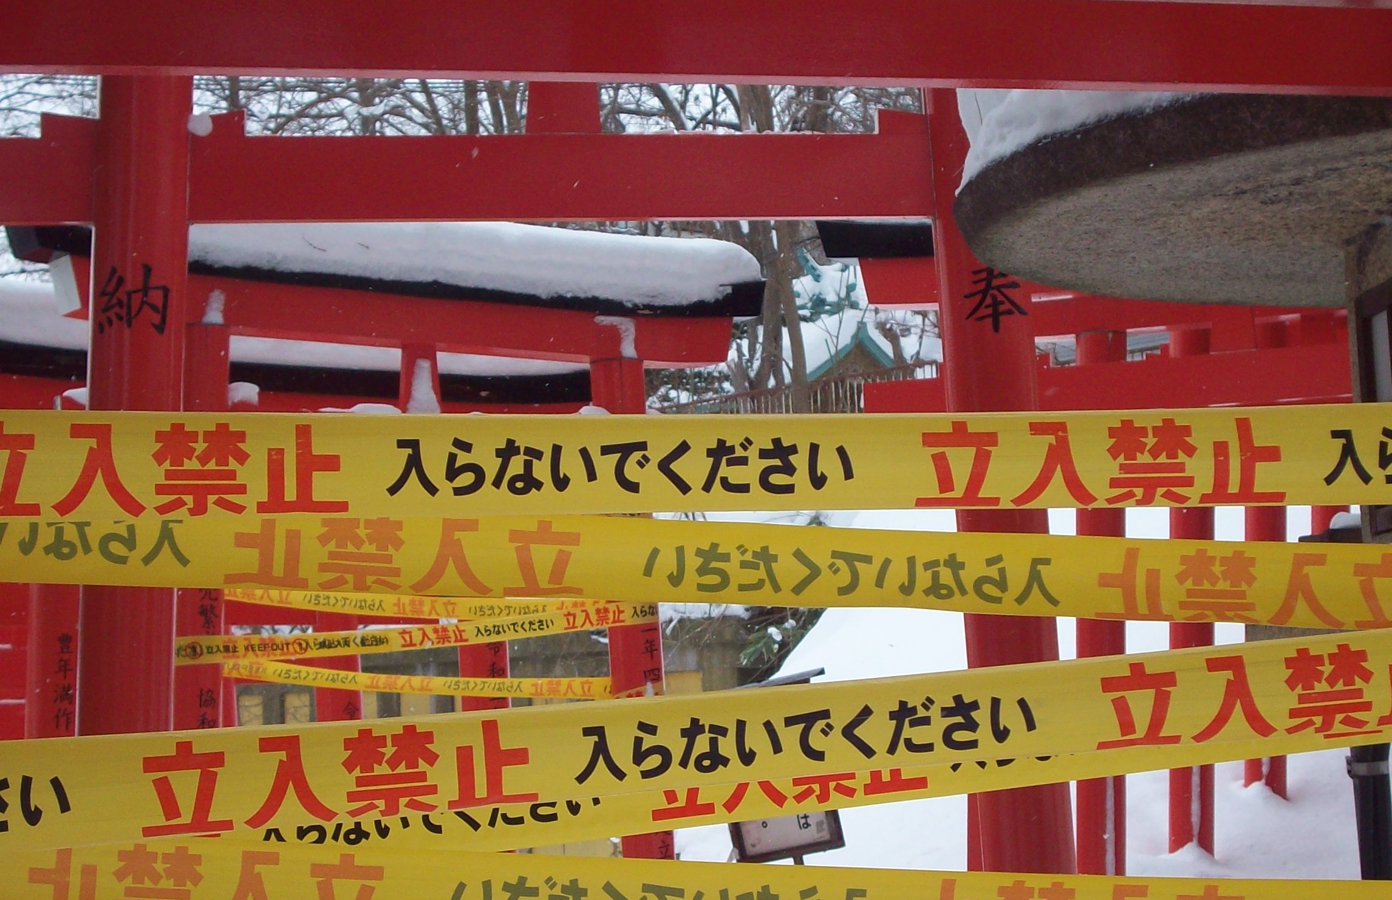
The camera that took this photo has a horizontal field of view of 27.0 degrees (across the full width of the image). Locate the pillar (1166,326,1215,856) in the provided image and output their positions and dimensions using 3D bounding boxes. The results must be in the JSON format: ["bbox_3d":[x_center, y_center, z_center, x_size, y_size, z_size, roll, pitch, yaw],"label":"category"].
[{"bbox_3d":[1.955,0.533,11.403,0.177,2.088,0.177,1,-4,0],"label":"pillar"}]

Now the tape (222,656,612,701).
[{"bbox_3d":[-0.876,0.760,9.445,1.539,0.100,0.030,7,-9,-38],"label":"tape"}]

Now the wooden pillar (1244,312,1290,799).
[{"bbox_3d":[2.395,0.420,12.153,0.177,2.051,0.177,1,-4,0],"label":"wooden pillar"}]

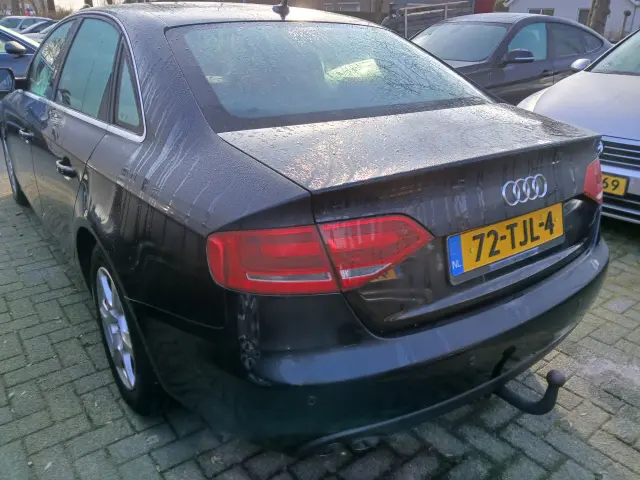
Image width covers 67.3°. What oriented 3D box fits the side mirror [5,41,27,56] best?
[{"bbox_3d":[-3.231,-2.032,5.100,0.180,0.155,0.230,-7,24,-18],"label":"side mirror"}]

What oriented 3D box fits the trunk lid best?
[{"bbox_3d":[0.389,-0.148,1.481,1.240,0.430,0.570,-15,28,-33],"label":"trunk lid"}]

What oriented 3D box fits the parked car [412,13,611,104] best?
[{"bbox_3d":[2.172,-2.186,6.508,4.780,1.490,1.830,-15,28,-33],"label":"parked car"}]

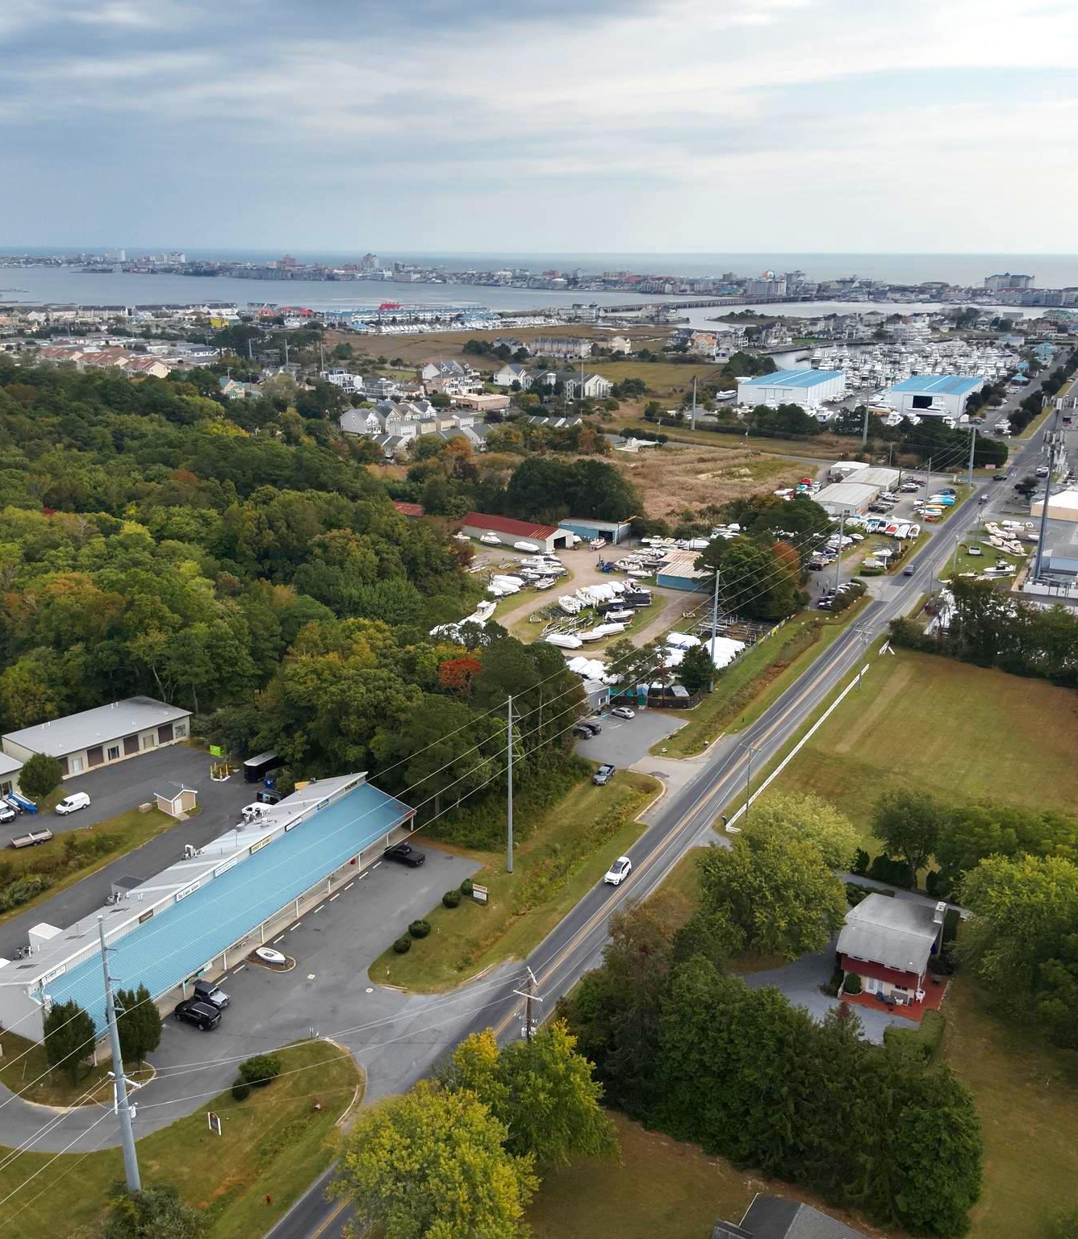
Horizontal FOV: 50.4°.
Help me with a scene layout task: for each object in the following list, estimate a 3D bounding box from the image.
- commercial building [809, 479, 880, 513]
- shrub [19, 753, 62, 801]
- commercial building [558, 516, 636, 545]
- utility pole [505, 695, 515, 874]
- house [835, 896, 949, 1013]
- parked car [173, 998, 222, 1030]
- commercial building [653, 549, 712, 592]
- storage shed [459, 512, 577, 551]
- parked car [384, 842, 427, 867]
[{"bbox_3d":[104.070,-41.110,388.720,15.300,4.500,31.000,10,20,27],"label":"commercial building"},{"bbox_3d":[-73.485,23.343,169.289,6.200,6.600,6.000,-8,20,-24],"label":"shrub"},{"bbox_3d":[14.830,-25.099,323.082,18.800,4.400,9.300,7,19,20],"label":"commercial building"},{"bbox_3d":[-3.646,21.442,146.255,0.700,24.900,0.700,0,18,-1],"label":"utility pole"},{"bbox_3d":[41.410,39.140,135.550,9.600,6.700,10.500,9,20,25],"label":"house"},{"bbox_3d":[-38.130,43.700,127.690,4.750,1.720,1.920,10,20,27],"label":"parked car"},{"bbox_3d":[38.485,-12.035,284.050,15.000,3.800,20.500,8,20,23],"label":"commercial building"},{"bbox_3d":[-6.705,-24.878,319.866,32.283,5.821,11.117,14,23,37],"label":"storage shed"},{"bbox_3d":[-17.866,31.446,152.661,5.500,1.820,1.950,9,20,26],"label":"parked car"}]

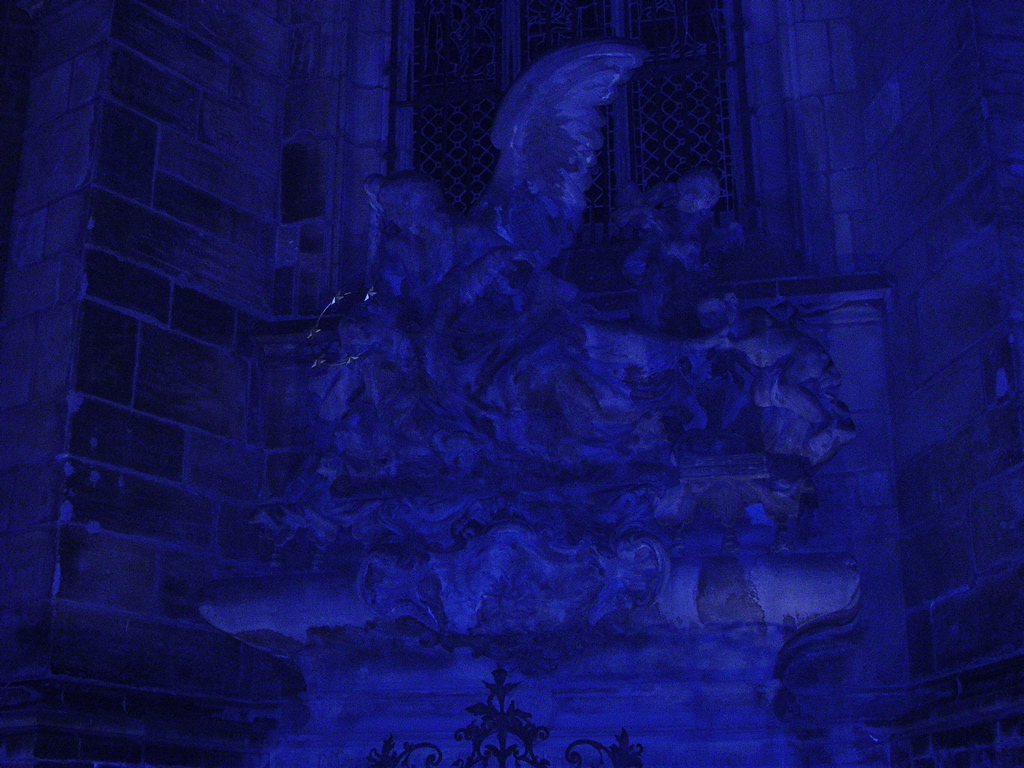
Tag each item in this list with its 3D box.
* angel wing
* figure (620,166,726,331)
[{"bbox_3d":[0.246,-1.253,7.847,0.920,1.180,0.380,-4,-19,11],"label":"angel wing"},{"bbox_3d":[0.823,-0.698,7.574,0.520,0.840,0.440,-7,-20,21],"label":"figure"}]

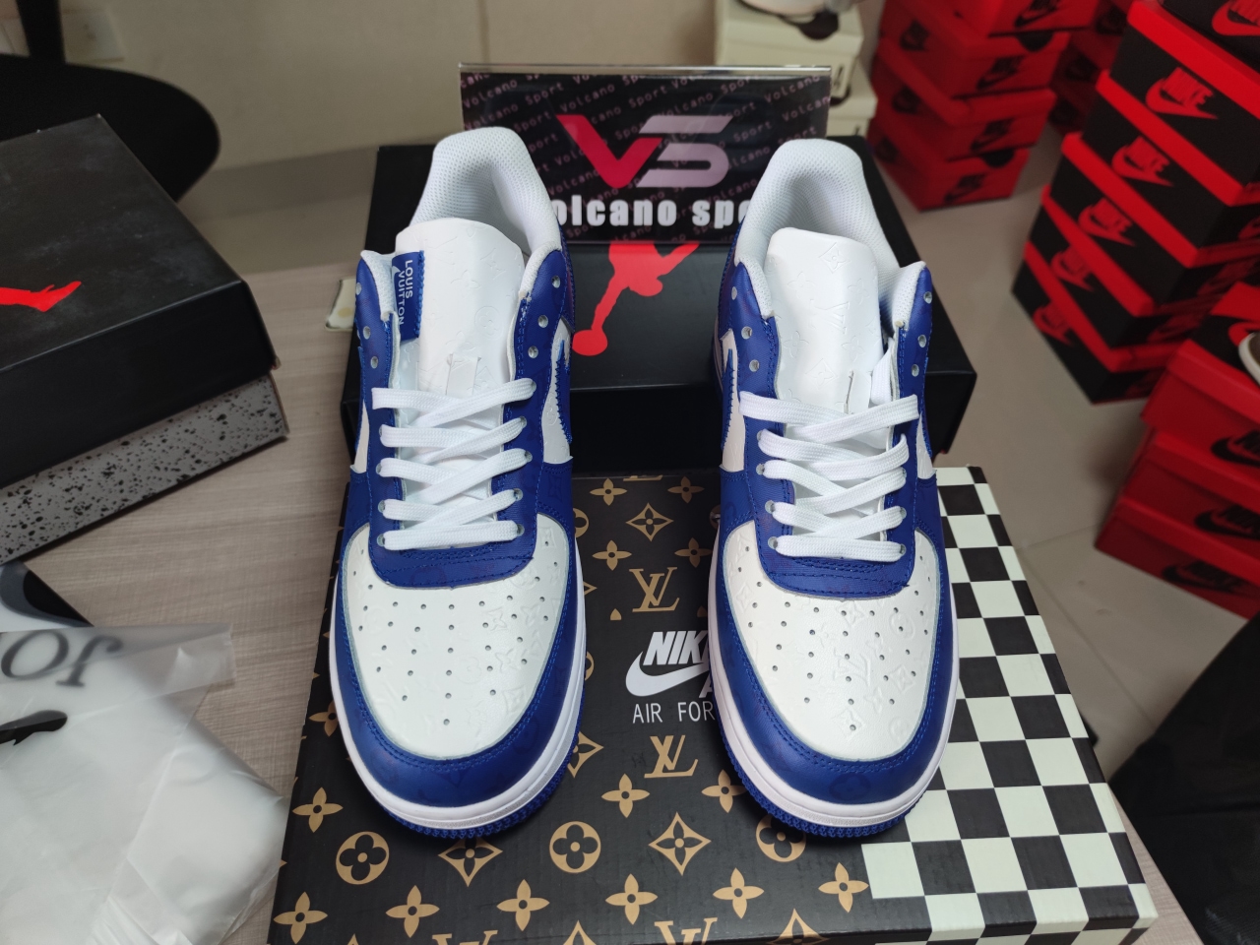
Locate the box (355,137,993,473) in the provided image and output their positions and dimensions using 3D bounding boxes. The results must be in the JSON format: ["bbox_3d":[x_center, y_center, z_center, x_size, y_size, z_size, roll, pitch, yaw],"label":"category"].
[{"bbox_3d":[0.007,-0.099,0.599,0.344,0.135,0.241,-3,52,-5],"label":"box"}]

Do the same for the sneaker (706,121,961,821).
[{"bbox_3d":[0.092,-0.010,0.379,0.112,0.130,0.307,2,62,-1],"label":"sneaker"}]

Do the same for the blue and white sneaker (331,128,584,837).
[{"bbox_3d":[-0.073,-0.012,0.370,0.111,0.130,0.307,-1,62,-3],"label":"blue and white sneaker"}]

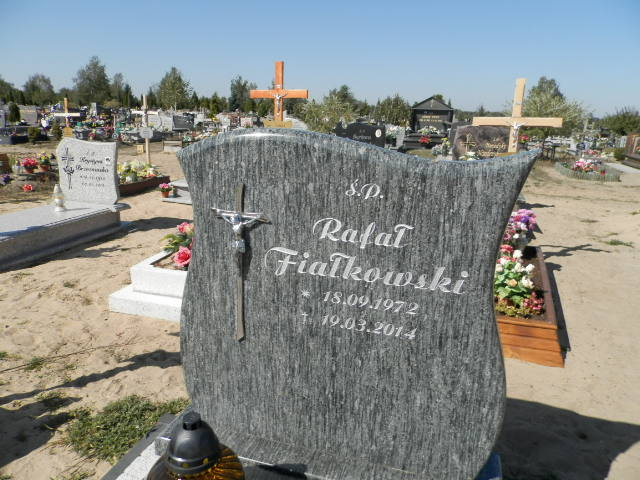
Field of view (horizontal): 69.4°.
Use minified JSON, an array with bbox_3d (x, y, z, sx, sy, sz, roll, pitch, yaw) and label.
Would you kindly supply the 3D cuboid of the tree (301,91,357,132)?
[{"bbox_3d":[0.419,-6.012,22.275,2.442,2.093,2.320,2,15,1],"label":"tree"}]

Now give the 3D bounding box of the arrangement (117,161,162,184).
[{"bbox_3d":[-2.561,-0.928,6.450,0.550,0.300,0.650,7,16,19],"label":"arrangement"}]

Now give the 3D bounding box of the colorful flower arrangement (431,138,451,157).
[{"bbox_3d":[2.814,-2.148,10.794,0.450,0.450,0.400,7,16,17],"label":"colorful flower arrangement"}]

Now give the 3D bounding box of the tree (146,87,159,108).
[{"bbox_3d":[-20.089,-16.461,55.795,1.435,3.934,1.435,2,15,0],"label":"tree"}]

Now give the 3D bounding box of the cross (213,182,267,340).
[{"bbox_3d":[-0.179,0.052,1.009,0.143,0.360,0.040,6,13,19],"label":"cross"}]

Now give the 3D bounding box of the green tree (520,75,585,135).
[{"bbox_3d":[12.629,-7.180,25.454,3.289,3.450,3.124,9,17,24],"label":"green tree"}]

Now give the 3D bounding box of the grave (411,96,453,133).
[{"bbox_3d":[4.294,-4.795,17.800,1.580,1.500,0.500,7,16,19],"label":"grave"}]

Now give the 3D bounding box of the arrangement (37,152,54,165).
[{"bbox_3d":[-4.098,-1.217,6.900,0.270,0.200,0.270,-8,18,-33],"label":"arrangement"}]

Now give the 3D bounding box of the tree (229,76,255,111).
[{"bbox_3d":[-8.005,-14.416,47.961,2.867,4.823,2.867,2,15,0],"label":"tree"}]

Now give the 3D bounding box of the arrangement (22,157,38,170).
[{"bbox_3d":[-5.851,-1.515,9.379,0.320,0.334,0.320,2,15,0],"label":"arrangement"}]

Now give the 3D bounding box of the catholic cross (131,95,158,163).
[{"bbox_3d":[-2.707,-1.652,7.257,0.450,1.193,0.070,7,16,19],"label":"catholic cross"}]

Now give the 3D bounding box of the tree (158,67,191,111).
[{"bbox_3d":[-19.488,-20.090,62.869,4.333,6.604,4.116,-3,16,-16],"label":"tree"}]

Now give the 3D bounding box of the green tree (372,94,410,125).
[{"bbox_3d":[5.561,-9.960,36.627,2.979,2.998,2.979,2,15,0],"label":"green tree"}]

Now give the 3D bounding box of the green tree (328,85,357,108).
[{"bbox_3d":[2.445,-14.454,49.938,3.203,4.458,3.203,2,15,0],"label":"green tree"}]

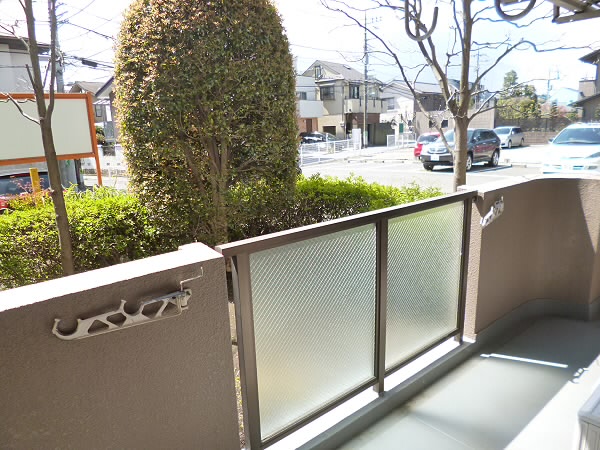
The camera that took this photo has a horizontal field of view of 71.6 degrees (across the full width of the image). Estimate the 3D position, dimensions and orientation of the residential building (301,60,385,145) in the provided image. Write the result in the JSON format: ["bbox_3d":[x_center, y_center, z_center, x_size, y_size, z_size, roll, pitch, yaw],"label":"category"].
[{"bbox_3d":[4.332,-12.712,43.640,6.400,8.400,7.800,-12,17,-37],"label":"residential building"}]

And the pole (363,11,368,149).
[{"bbox_3d":[5.551,-12.007,35.070,0.350,10.930,0.350,-12,17,-37],"label":"pole"}]

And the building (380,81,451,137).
[{"bbox_3d":[14.644,-14.914,53.807,8.000,7.300,6.800,-12,17,-37],"label":"building"}]

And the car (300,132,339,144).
[{"bbox_3d":[1.893,-6.629,33.373,4.400,1.500,1.720,11,18,42],"label":"car"}]

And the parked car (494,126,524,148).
[{"bbox_3d":[15.284,-6.558,31.025,1.740,1.600,4.600,11,18,42],"label":"parked car"}]

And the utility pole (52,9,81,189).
[{"bbox_3d":[-8.537,-6.095,14.274,0.360,10.000,0.360,-12,17,-37],"label":"utility pole"}]

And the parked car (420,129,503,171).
[{"bbox_3d":[7.317,-3.363,18.577,1.860,1.680,4.720,11,19,43],"label":"parked car"}]

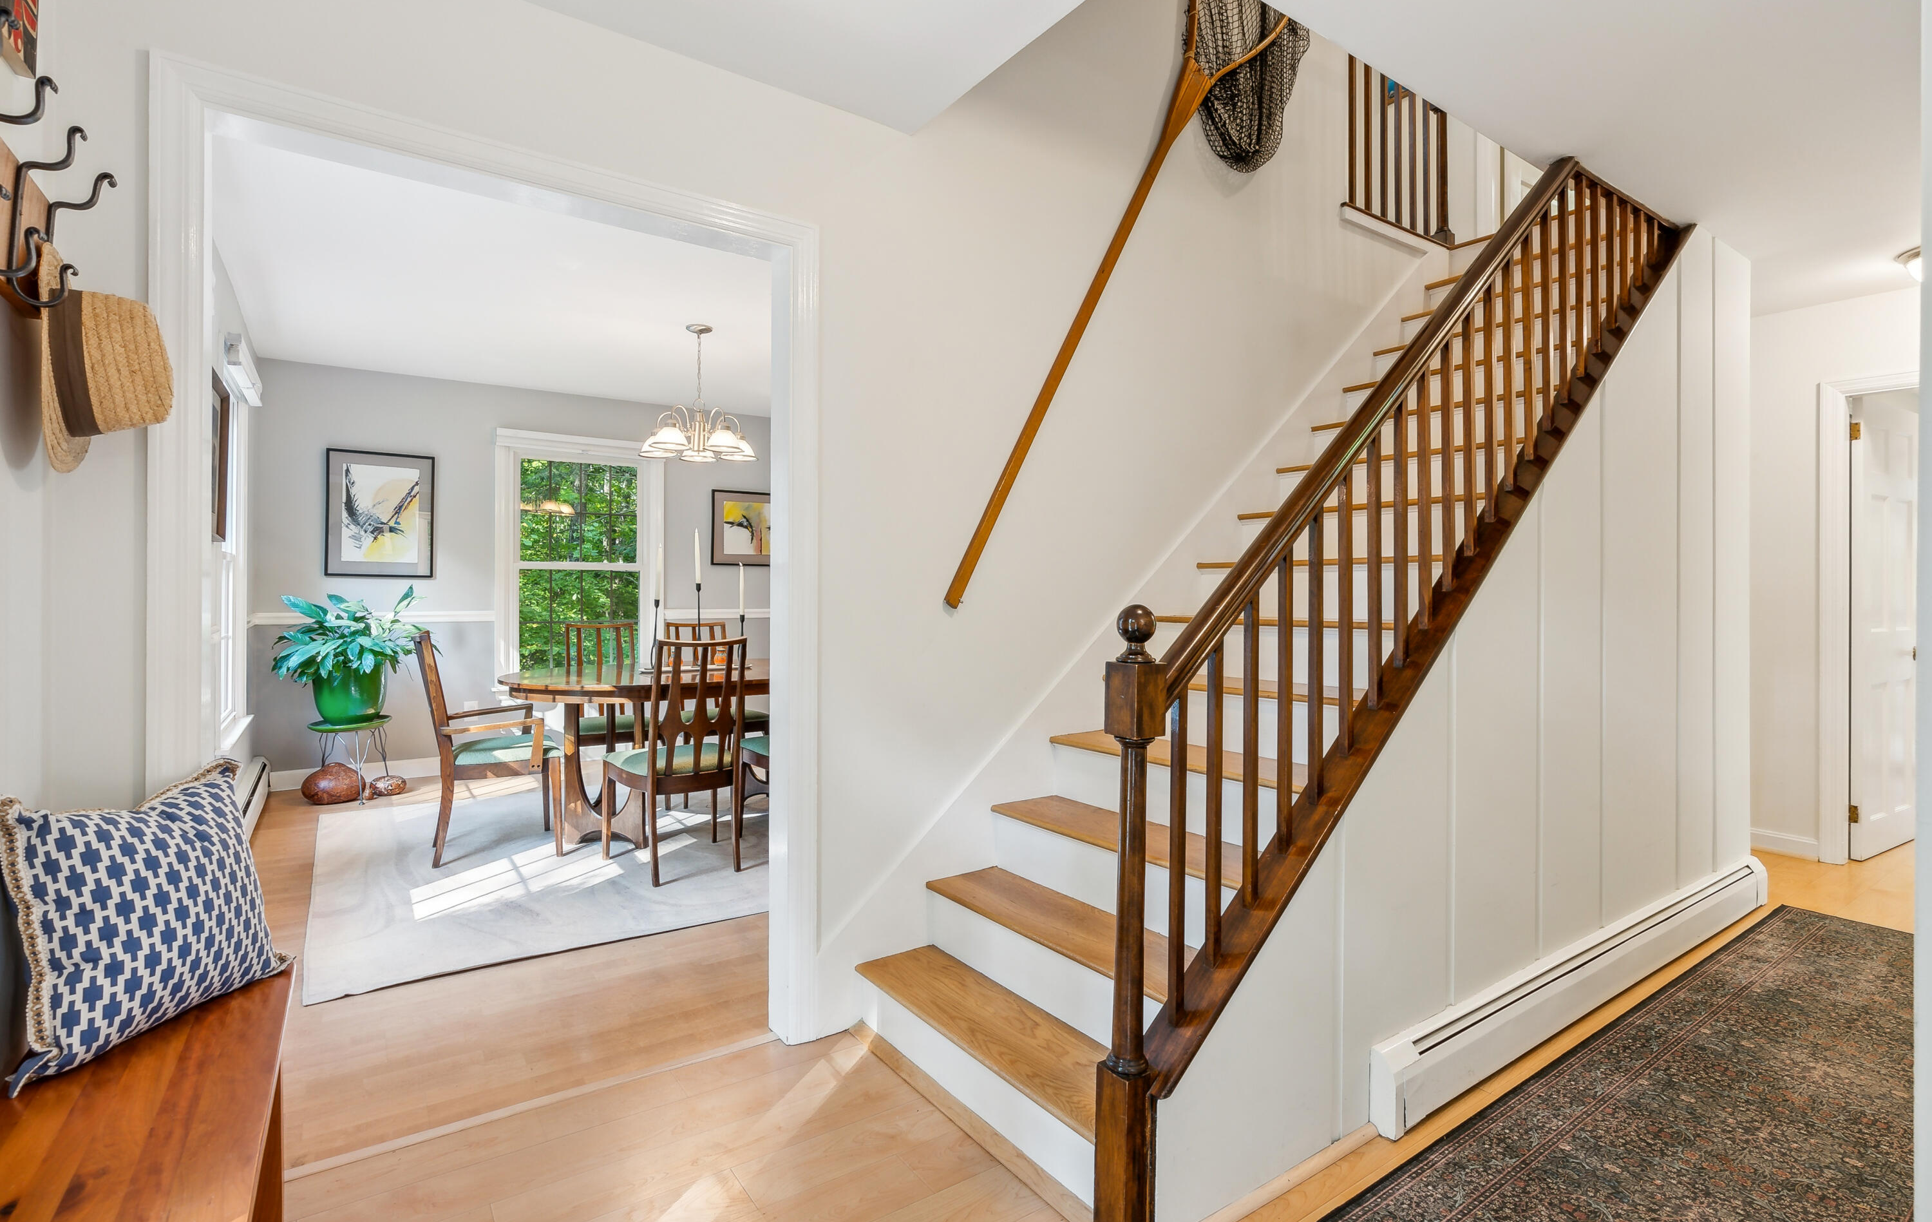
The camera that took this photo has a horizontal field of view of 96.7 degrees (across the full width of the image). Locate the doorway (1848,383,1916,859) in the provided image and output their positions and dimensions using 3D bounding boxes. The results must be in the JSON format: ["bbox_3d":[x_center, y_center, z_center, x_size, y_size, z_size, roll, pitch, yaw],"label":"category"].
[{"bbox_3d":[4.166,0.083,3.888,0.759,1.988,0.037,0,0,-30],"label":"doorway"}]

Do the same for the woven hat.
[{"bbox_3d":[-1.075,-0.318,1.091,0.100,0.282,0.244,0,0,-35],"label":"woven hat"}]

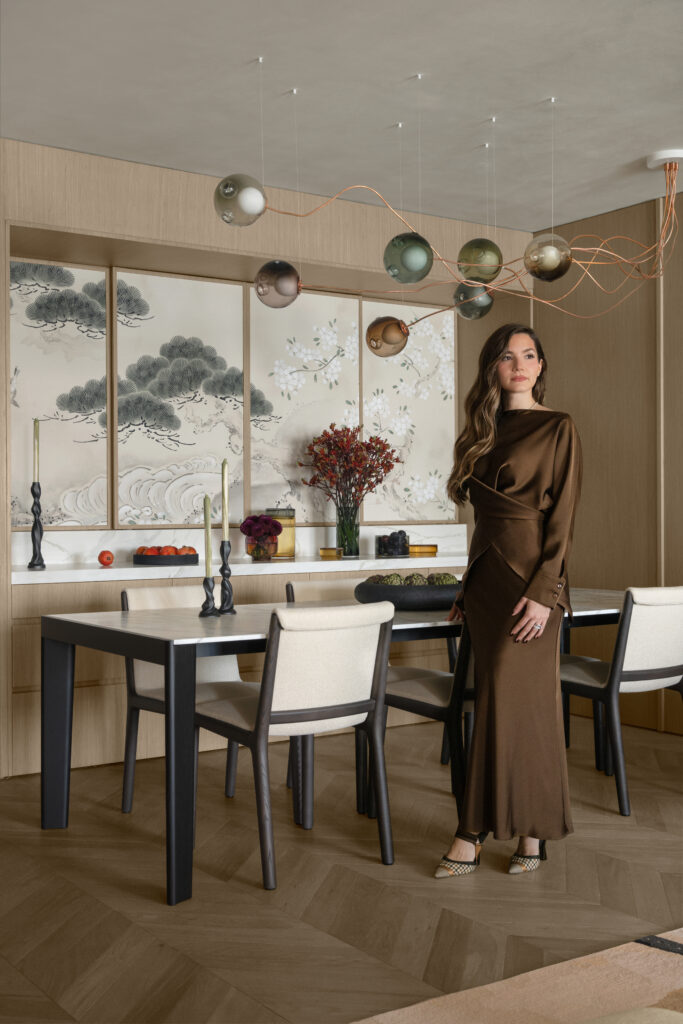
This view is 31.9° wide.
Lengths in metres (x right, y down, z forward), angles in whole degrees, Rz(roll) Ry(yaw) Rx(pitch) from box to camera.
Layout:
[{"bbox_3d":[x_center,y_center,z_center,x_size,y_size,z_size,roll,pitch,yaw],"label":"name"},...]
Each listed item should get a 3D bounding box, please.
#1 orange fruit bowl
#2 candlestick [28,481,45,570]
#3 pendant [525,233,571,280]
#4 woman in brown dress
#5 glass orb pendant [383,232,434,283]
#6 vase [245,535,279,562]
[{"bbox_3d":[-0.848,0.210,5.776,0.315,0.098,0.315,0,0,0],"label":"orange fruit bowl"},{"bbox_3d":[-1.295,0.060,5.077,0.074,0.376,0.074,0,0,-34],"label":"candlestick"},{"bbox_3d":[0.755,-0.932,4.360,0.171,0.171,0.171,0,0,0],"label":"pendant"},{"bbox_3d":[0.503,0.252,3.673,0.478,1.677,0.418,0,0,40],"label":"woman in brown dress"},{"bbox_3d":[0.240,-0.906,4.261,0.177,0.177,0.177,0,0,0],"label":"glass orb pendant"},{"bbox_3d":[-0.400,0.181,6.013,0.164,0.136,0.164,0,0,0],"label":"vase"}]

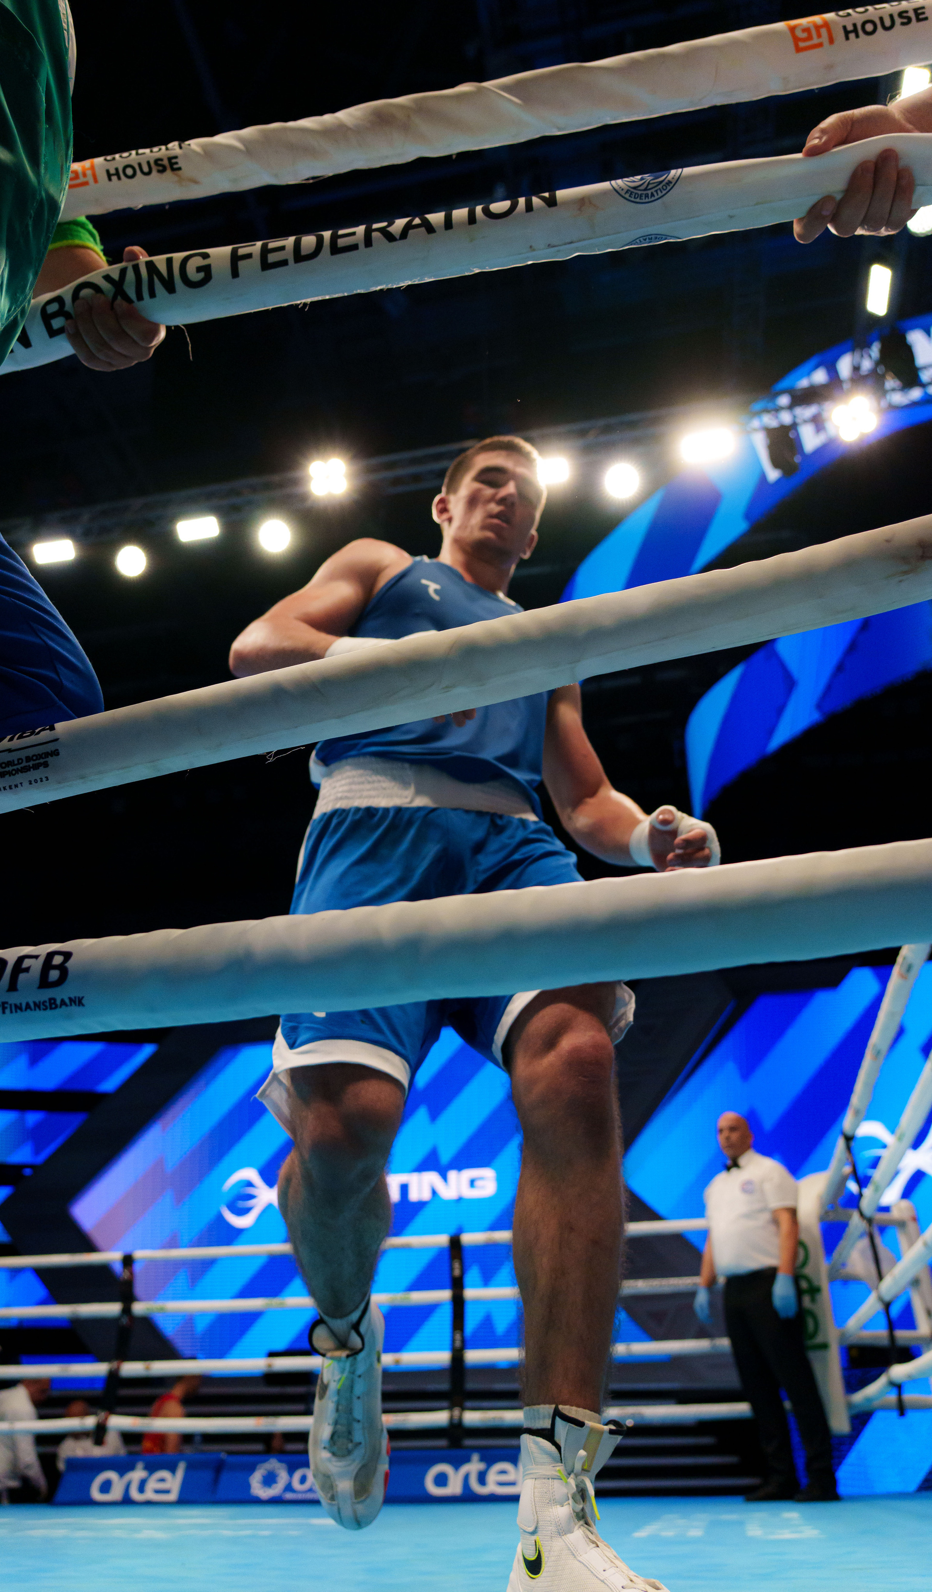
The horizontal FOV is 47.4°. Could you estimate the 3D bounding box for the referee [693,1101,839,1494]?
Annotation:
[{"bbox_3d":[1.477,2.485,5.351,0.370,1.780,0.530,20,-38,-30],"label":"referee"}]

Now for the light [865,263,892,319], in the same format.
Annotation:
[{"bbox_3d":[4.331,-5.282,11.005,0.280,0.180,0.560,36,-18,30],"label":"light"}]

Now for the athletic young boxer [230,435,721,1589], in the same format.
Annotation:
[{"bbox_3d":[-0.029,0.078,1.491,0.630,1.750,0.600,7,-33,-13],"label":"athletic young boxer"}]

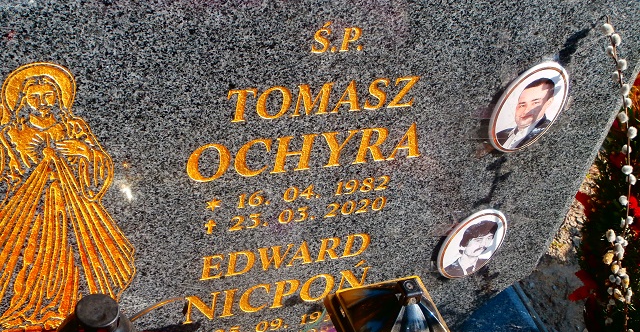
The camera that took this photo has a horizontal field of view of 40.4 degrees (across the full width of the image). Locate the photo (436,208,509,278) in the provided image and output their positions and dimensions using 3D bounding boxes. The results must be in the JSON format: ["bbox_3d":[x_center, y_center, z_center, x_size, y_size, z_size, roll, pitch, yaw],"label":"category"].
[{"bbox_3d":[0.189,0.099,1.076,0.089,0.120,0.012,-7,44,-22],"label":"photo"}]

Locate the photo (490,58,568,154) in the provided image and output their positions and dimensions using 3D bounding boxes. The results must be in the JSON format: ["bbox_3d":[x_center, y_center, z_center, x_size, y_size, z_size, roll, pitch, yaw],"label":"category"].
[{"bbox_3d":[0.227,-0.060,0.939,0.089,0.120,0.012,-7,44,-22],"label":"photo"}]

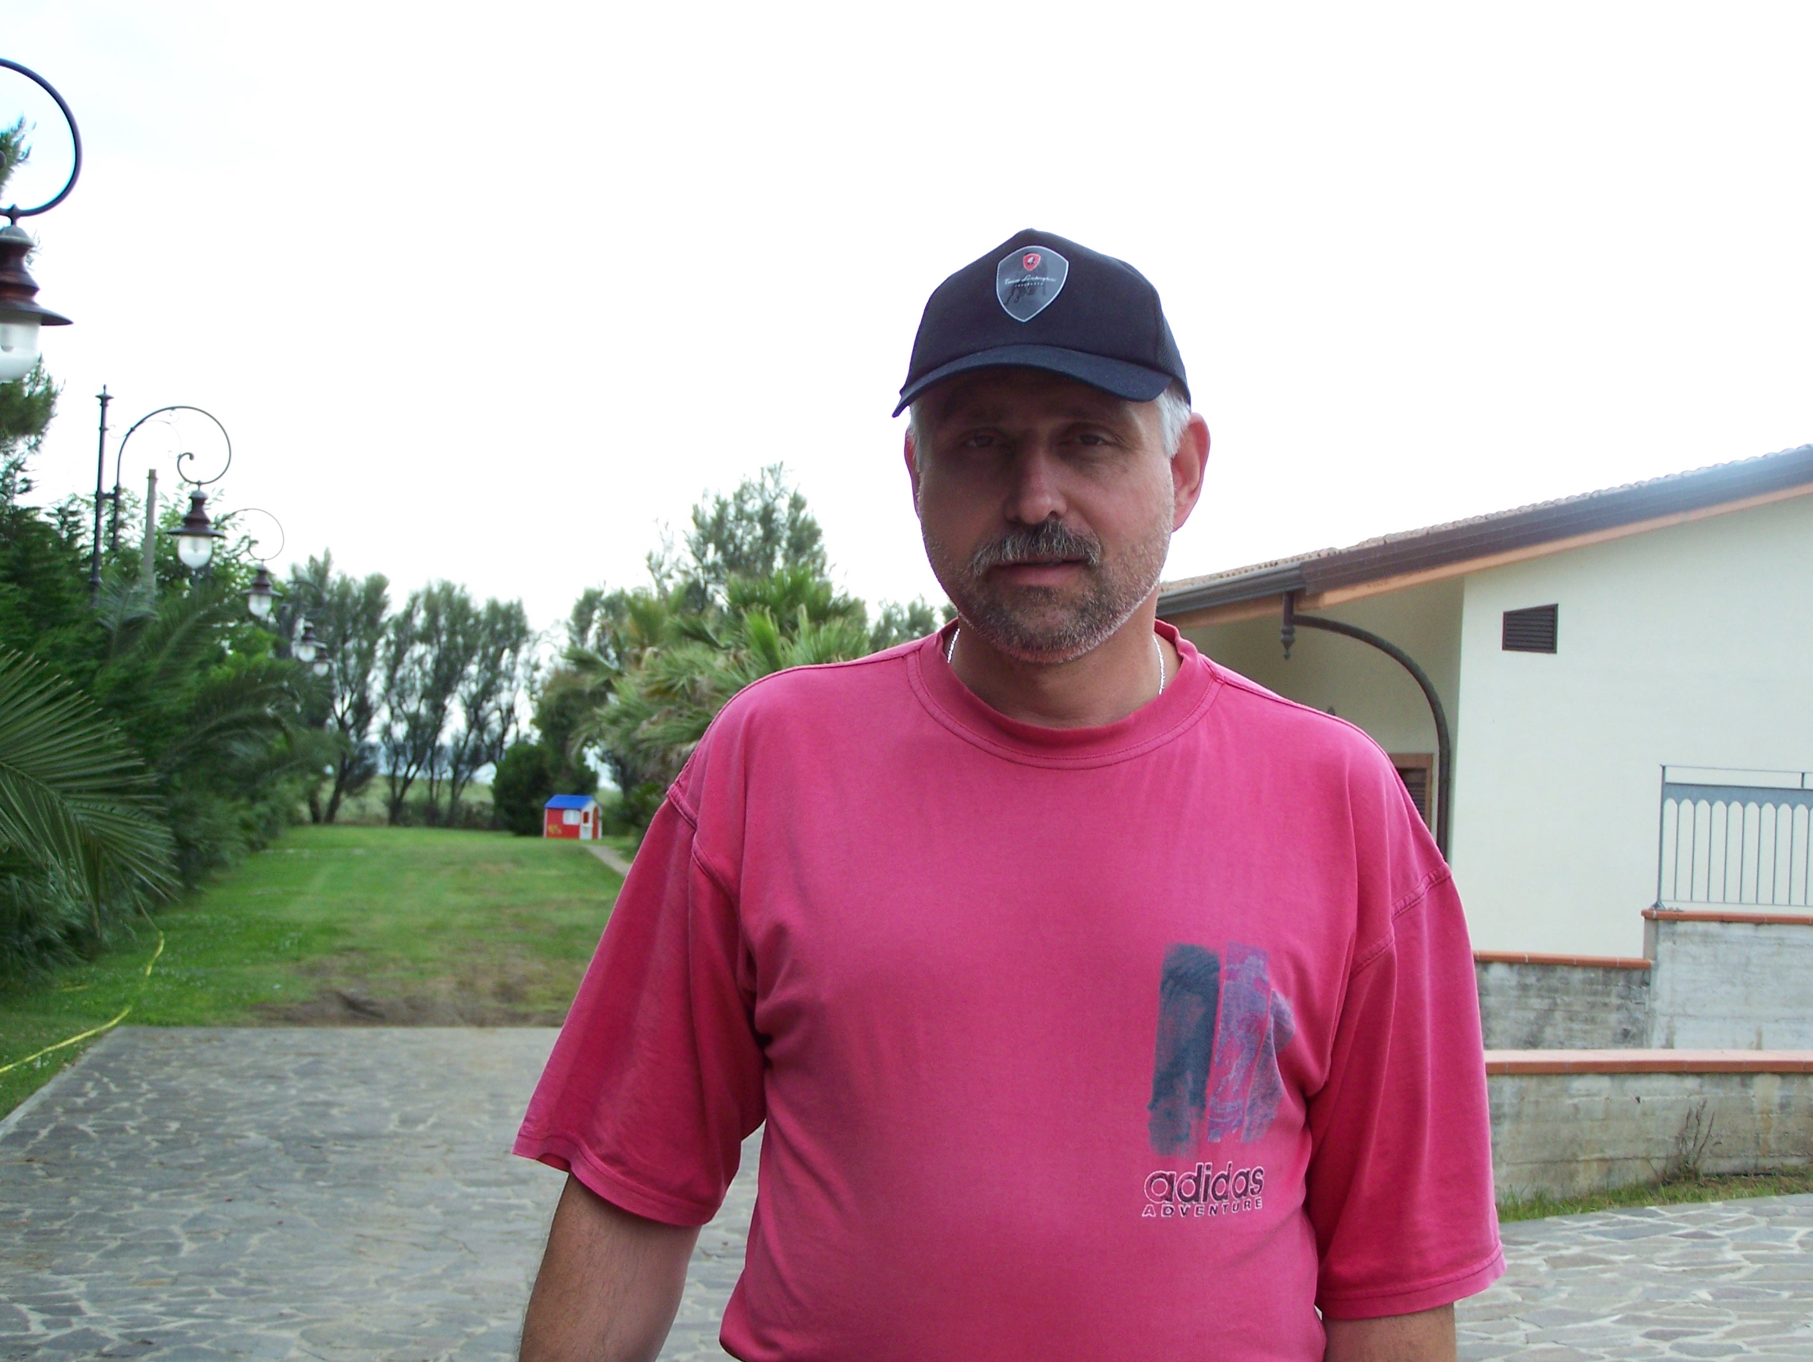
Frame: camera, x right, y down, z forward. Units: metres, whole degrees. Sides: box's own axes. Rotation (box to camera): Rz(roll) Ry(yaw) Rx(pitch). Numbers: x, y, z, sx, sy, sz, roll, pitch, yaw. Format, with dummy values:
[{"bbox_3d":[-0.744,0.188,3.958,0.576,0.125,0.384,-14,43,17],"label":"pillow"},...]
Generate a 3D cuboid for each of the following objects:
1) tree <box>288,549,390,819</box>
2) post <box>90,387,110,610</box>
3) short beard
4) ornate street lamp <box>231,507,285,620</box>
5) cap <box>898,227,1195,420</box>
[{"bbox_3d":[-12.874,0.176,70.000,2.600,6.100,2.600,1,-2,0],"label":"tree"},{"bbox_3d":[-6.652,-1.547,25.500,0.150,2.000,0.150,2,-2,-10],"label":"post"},{"bbox_3d":[0.083,-0.053,1.810,0.146,0.092,0.090,-1,0,11],"label":"short beard"},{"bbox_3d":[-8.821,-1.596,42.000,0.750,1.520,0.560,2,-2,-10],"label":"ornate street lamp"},{"bbox_3d":[0.081,-0.214,1.850,0.180,0.128,0.255,-1,2,11],"label":"cap"}]

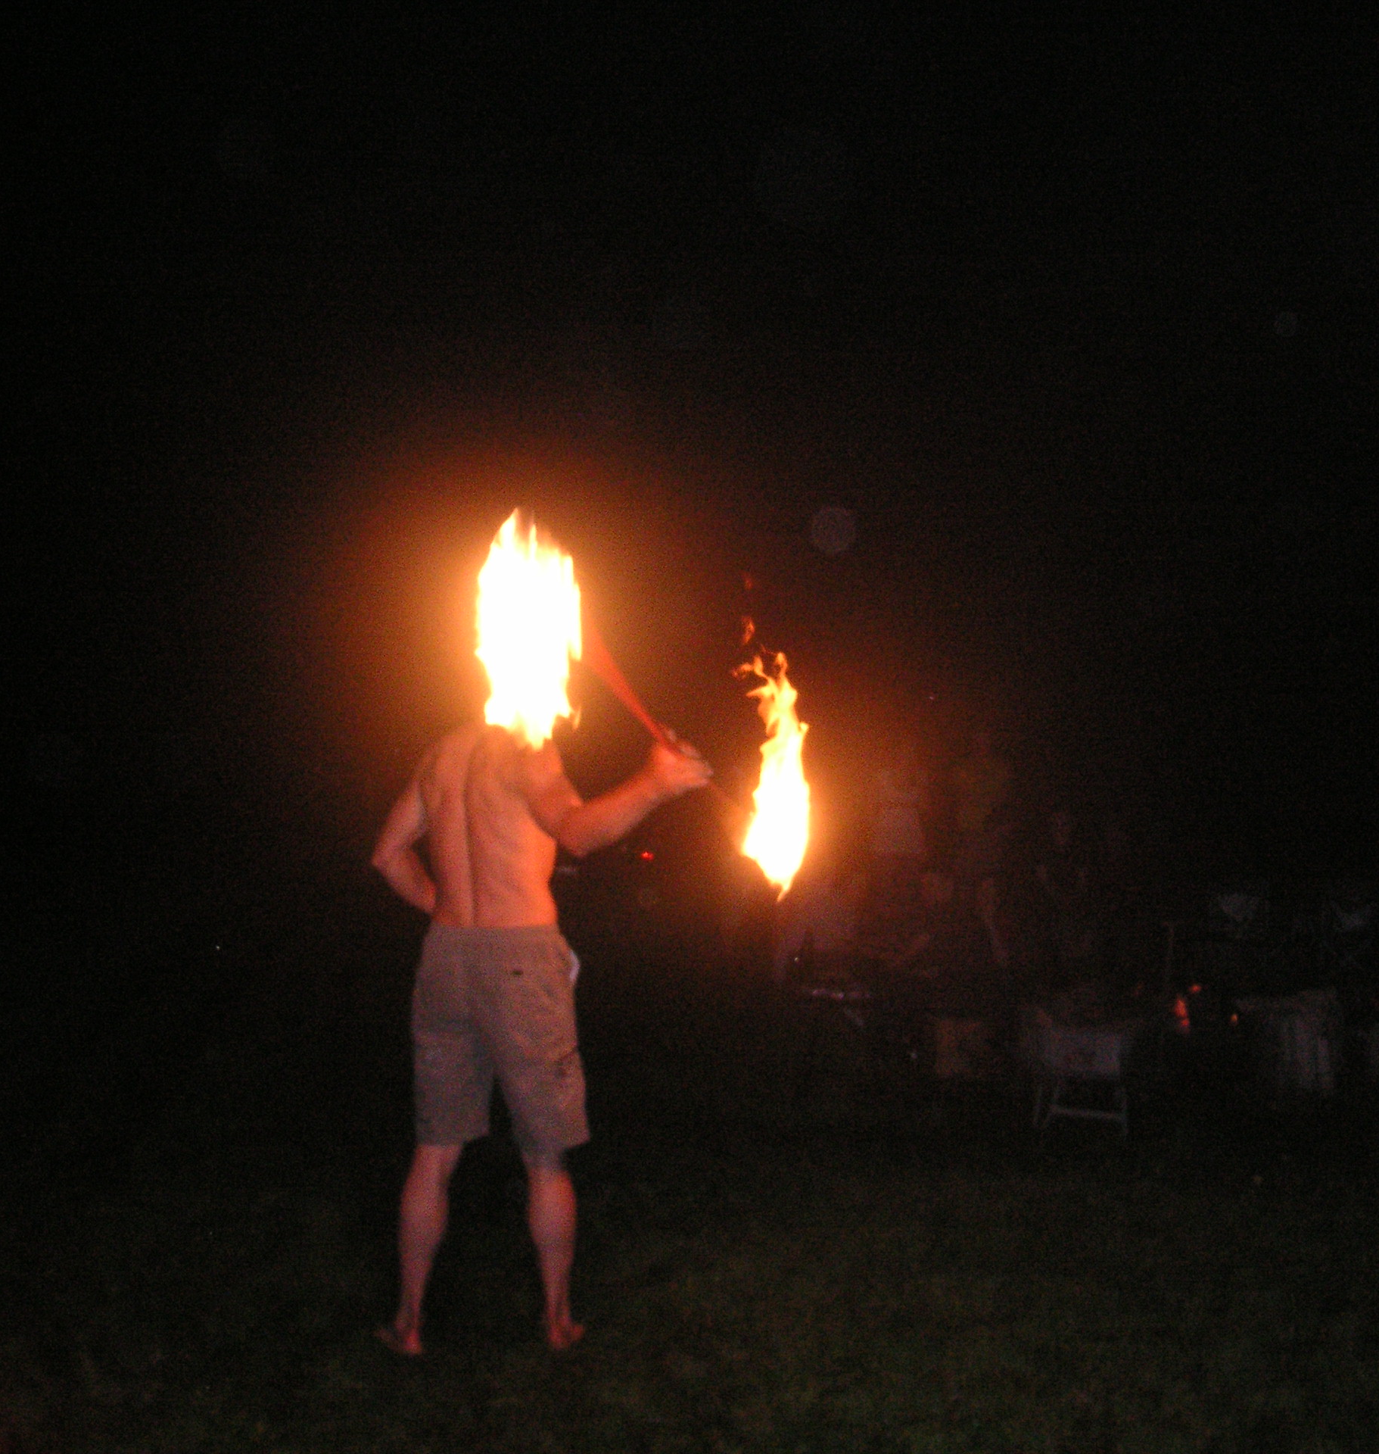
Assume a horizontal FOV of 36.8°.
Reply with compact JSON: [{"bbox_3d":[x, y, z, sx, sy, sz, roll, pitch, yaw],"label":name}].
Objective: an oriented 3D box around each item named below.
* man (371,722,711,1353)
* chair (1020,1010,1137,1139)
[{"bbox_3d":[-0.370,0.670,5.220,0.840,1.780,0.500,0,-1,10],"label":"man"},{"bbox_3d":[1.644,1.455,8.700,0.450,0.550,0.450,-1,-1,23],"label":"chair"}]

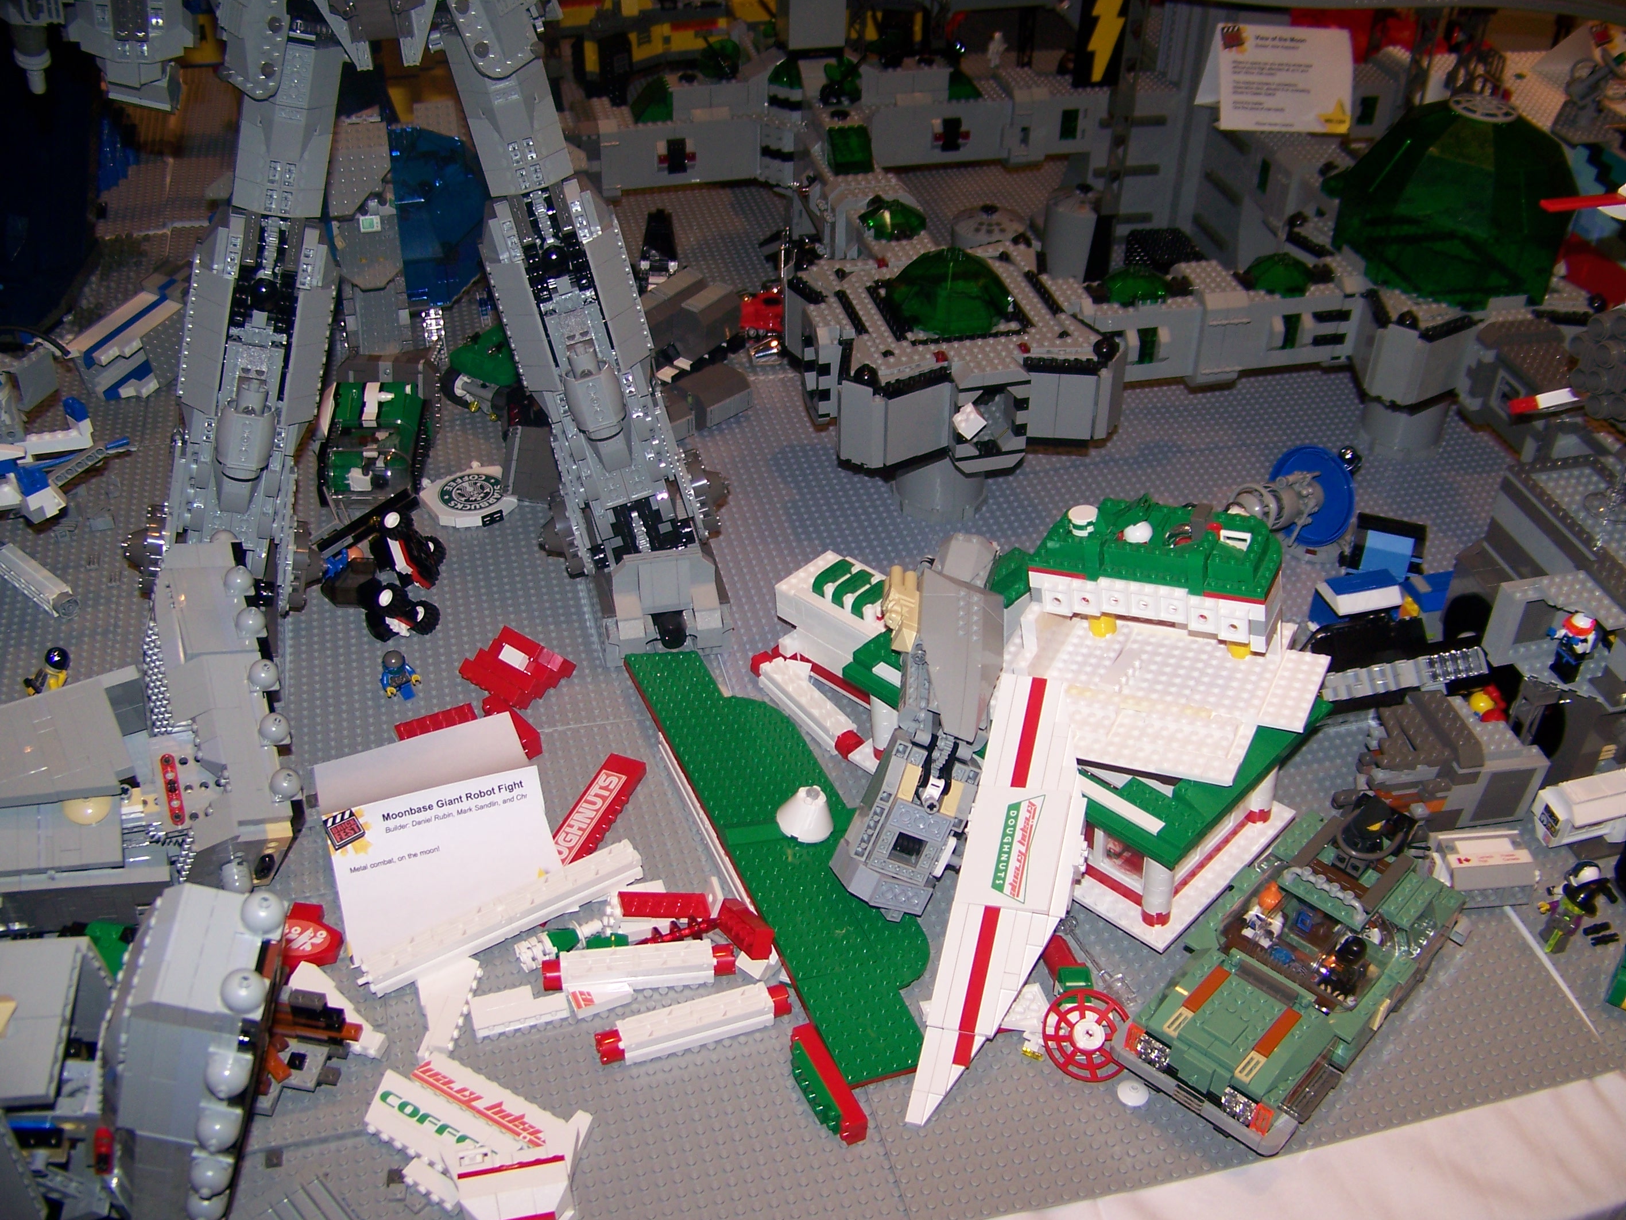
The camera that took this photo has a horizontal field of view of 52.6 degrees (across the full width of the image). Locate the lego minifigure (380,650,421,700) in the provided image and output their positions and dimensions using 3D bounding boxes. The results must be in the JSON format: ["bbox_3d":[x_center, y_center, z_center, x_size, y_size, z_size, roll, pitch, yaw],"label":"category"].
[{"bbox_3d":[-0.254,0.041,1.013,0.025,0.041,0.018,-23,44,-27],"label":"lego minifigure"}]

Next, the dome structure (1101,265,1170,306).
[{"bbox_3d":[0.221,-0.226,1.124,0.047,0.019,0.047,-8,39,-12],"label":"dome structure"}]

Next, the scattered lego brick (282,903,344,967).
[{"bbox_3d":[-0.269,0.173,0.869,0.047,0.009,0.047,2,38,2],"label":"scattered lego brick"}]

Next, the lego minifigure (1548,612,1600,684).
[{"bbox_3d":[0.450,0.022,0.974,0.019,0.043,0.026,-9,39,-12],"label":"lego minifigure"}]

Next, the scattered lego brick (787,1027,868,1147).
[{"bbox_3d":[0.006,0.230,0.796,0.015,0.016,0.064,-16,41,-21],"label":"scattered lego brick"}]

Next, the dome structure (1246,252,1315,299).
[{"bbox_3d":[0.325,-0.236,1.139,0.047,0.019,0.047,-8,39,-12],"label":"dome structure"}]

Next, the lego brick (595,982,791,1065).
[{"bbox_3d":[-0.059,0.207,0.825,0.098,0.016,0.016,-11,40,-15],"label":"lego brick"}]

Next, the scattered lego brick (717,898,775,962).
[{"bbox_3d":[-0.034,0.167,0.859,0.011,0.016,0.032,-1,24,-40],"label":"scattered lego brick"}]

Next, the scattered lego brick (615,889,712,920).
[{"bbox_3d":[-0.080,0.160,0.875,0.048,0.005,0.016,1,40,-19],"label":"scattered lego brick"}]

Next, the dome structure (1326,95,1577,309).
[{"bbox_3d":[0.453,-0.298,1.147,0.157,0.110,0.157,-8,39,-12],"label":"dome structure"}]

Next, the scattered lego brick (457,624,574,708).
[{"bbox_3d":[-0.189,0.036,1.039,0.059,0.018,0.048,-30,48,-34],"label":"scattered lego brick"}]

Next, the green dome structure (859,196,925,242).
[{"bbox_3d":[0.059,-0.289,1.201,0.047,0.019,0.047,-8,39,-12],"label":"green dome structure"}]

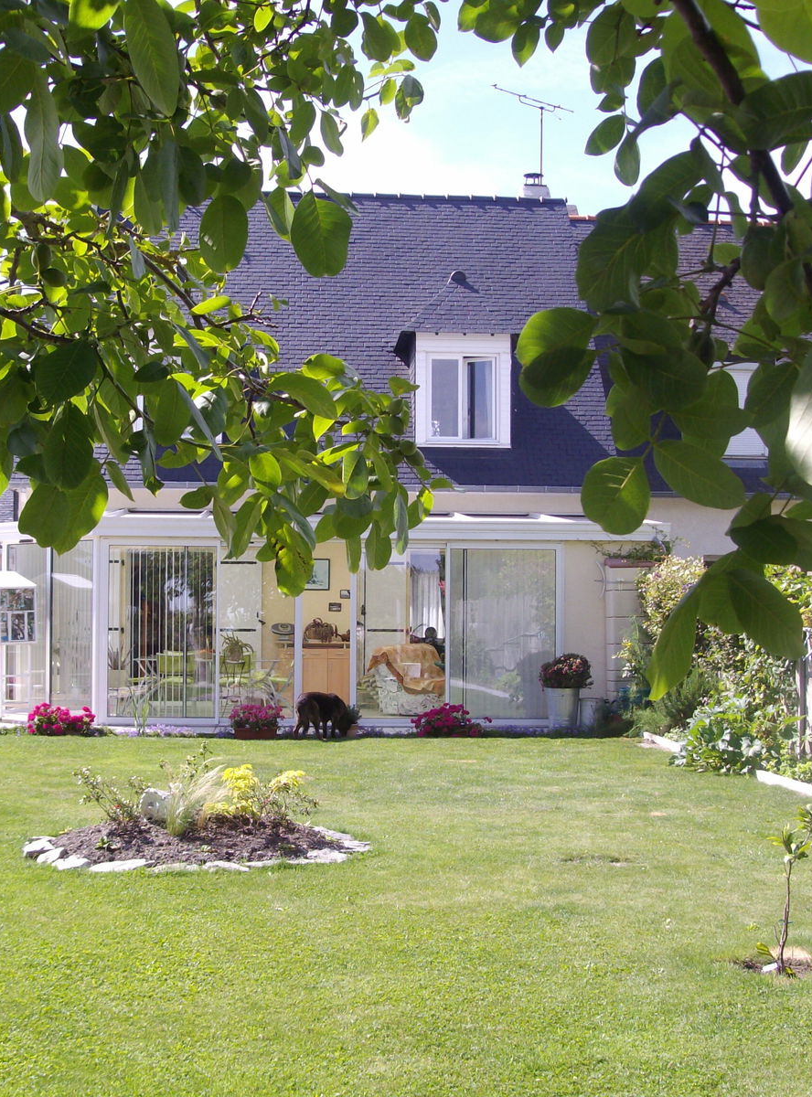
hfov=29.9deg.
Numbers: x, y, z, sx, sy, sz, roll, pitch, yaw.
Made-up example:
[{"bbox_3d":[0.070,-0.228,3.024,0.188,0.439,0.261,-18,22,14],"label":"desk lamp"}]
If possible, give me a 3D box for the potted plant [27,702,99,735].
[{"bbox_3d":[-4.007,2.000,17.750,0.800,0.390,0.450,0,-2,-3],"label":"potted plant"}]

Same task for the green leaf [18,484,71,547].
[{"bbox_3d":[-0.641,-0.062,2.700,0.093,0.122,0.035,7,-2,0],"label":"green leaf"}]

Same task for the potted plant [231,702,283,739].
[{"bbox_3d":[-1.702,1.962,17.300,0.600,0.420,0.380,0,-2,-5],"label":"potted plant"}]

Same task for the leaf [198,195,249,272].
[{"bbox_3d":[-0.336,-0.580,2.800,0.091,0.140,0.035,0,-2,-3],"label":"leaf"}]

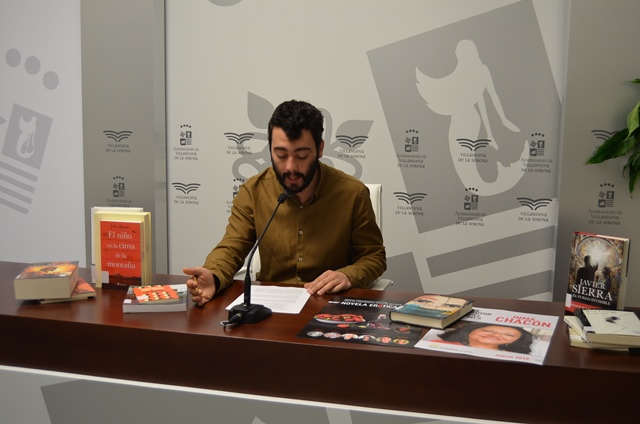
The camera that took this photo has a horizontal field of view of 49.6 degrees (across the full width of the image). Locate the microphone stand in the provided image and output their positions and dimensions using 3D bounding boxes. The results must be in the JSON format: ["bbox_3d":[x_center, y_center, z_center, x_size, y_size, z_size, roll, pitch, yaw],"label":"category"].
[{"bbox_3d":[-0.159,0.119,1.940,0.090,0.325,0.280,4,8,20],"label":"microphone stand"}]

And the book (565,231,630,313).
[{"bbox_3d":[0.768,0.185,1.916,0.035,0.234,0.150,-2,8,-40],"label":"book"}]

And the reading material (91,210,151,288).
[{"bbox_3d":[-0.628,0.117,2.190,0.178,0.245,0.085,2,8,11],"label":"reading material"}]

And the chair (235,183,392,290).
[{"bbox_3d":[-0.059,0.435,2.524,0.600,1.040,0.620,3,8,14],"label":"chair"}]

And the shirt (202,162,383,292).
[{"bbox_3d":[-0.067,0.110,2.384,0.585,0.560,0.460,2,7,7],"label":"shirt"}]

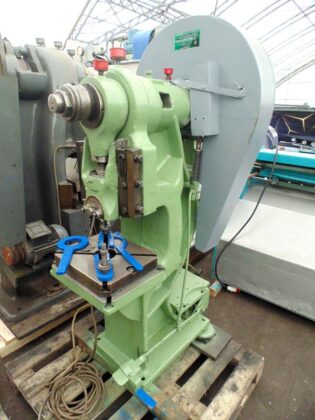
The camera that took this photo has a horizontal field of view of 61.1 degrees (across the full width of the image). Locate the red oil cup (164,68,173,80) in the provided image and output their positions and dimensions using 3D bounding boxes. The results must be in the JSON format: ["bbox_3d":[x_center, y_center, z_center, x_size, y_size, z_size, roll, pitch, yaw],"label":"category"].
[{"bbox_3d":[0.063,-0.758,1.493,0.046,0.058,0.046,-1,20,0],"label":"red oil cup"}]

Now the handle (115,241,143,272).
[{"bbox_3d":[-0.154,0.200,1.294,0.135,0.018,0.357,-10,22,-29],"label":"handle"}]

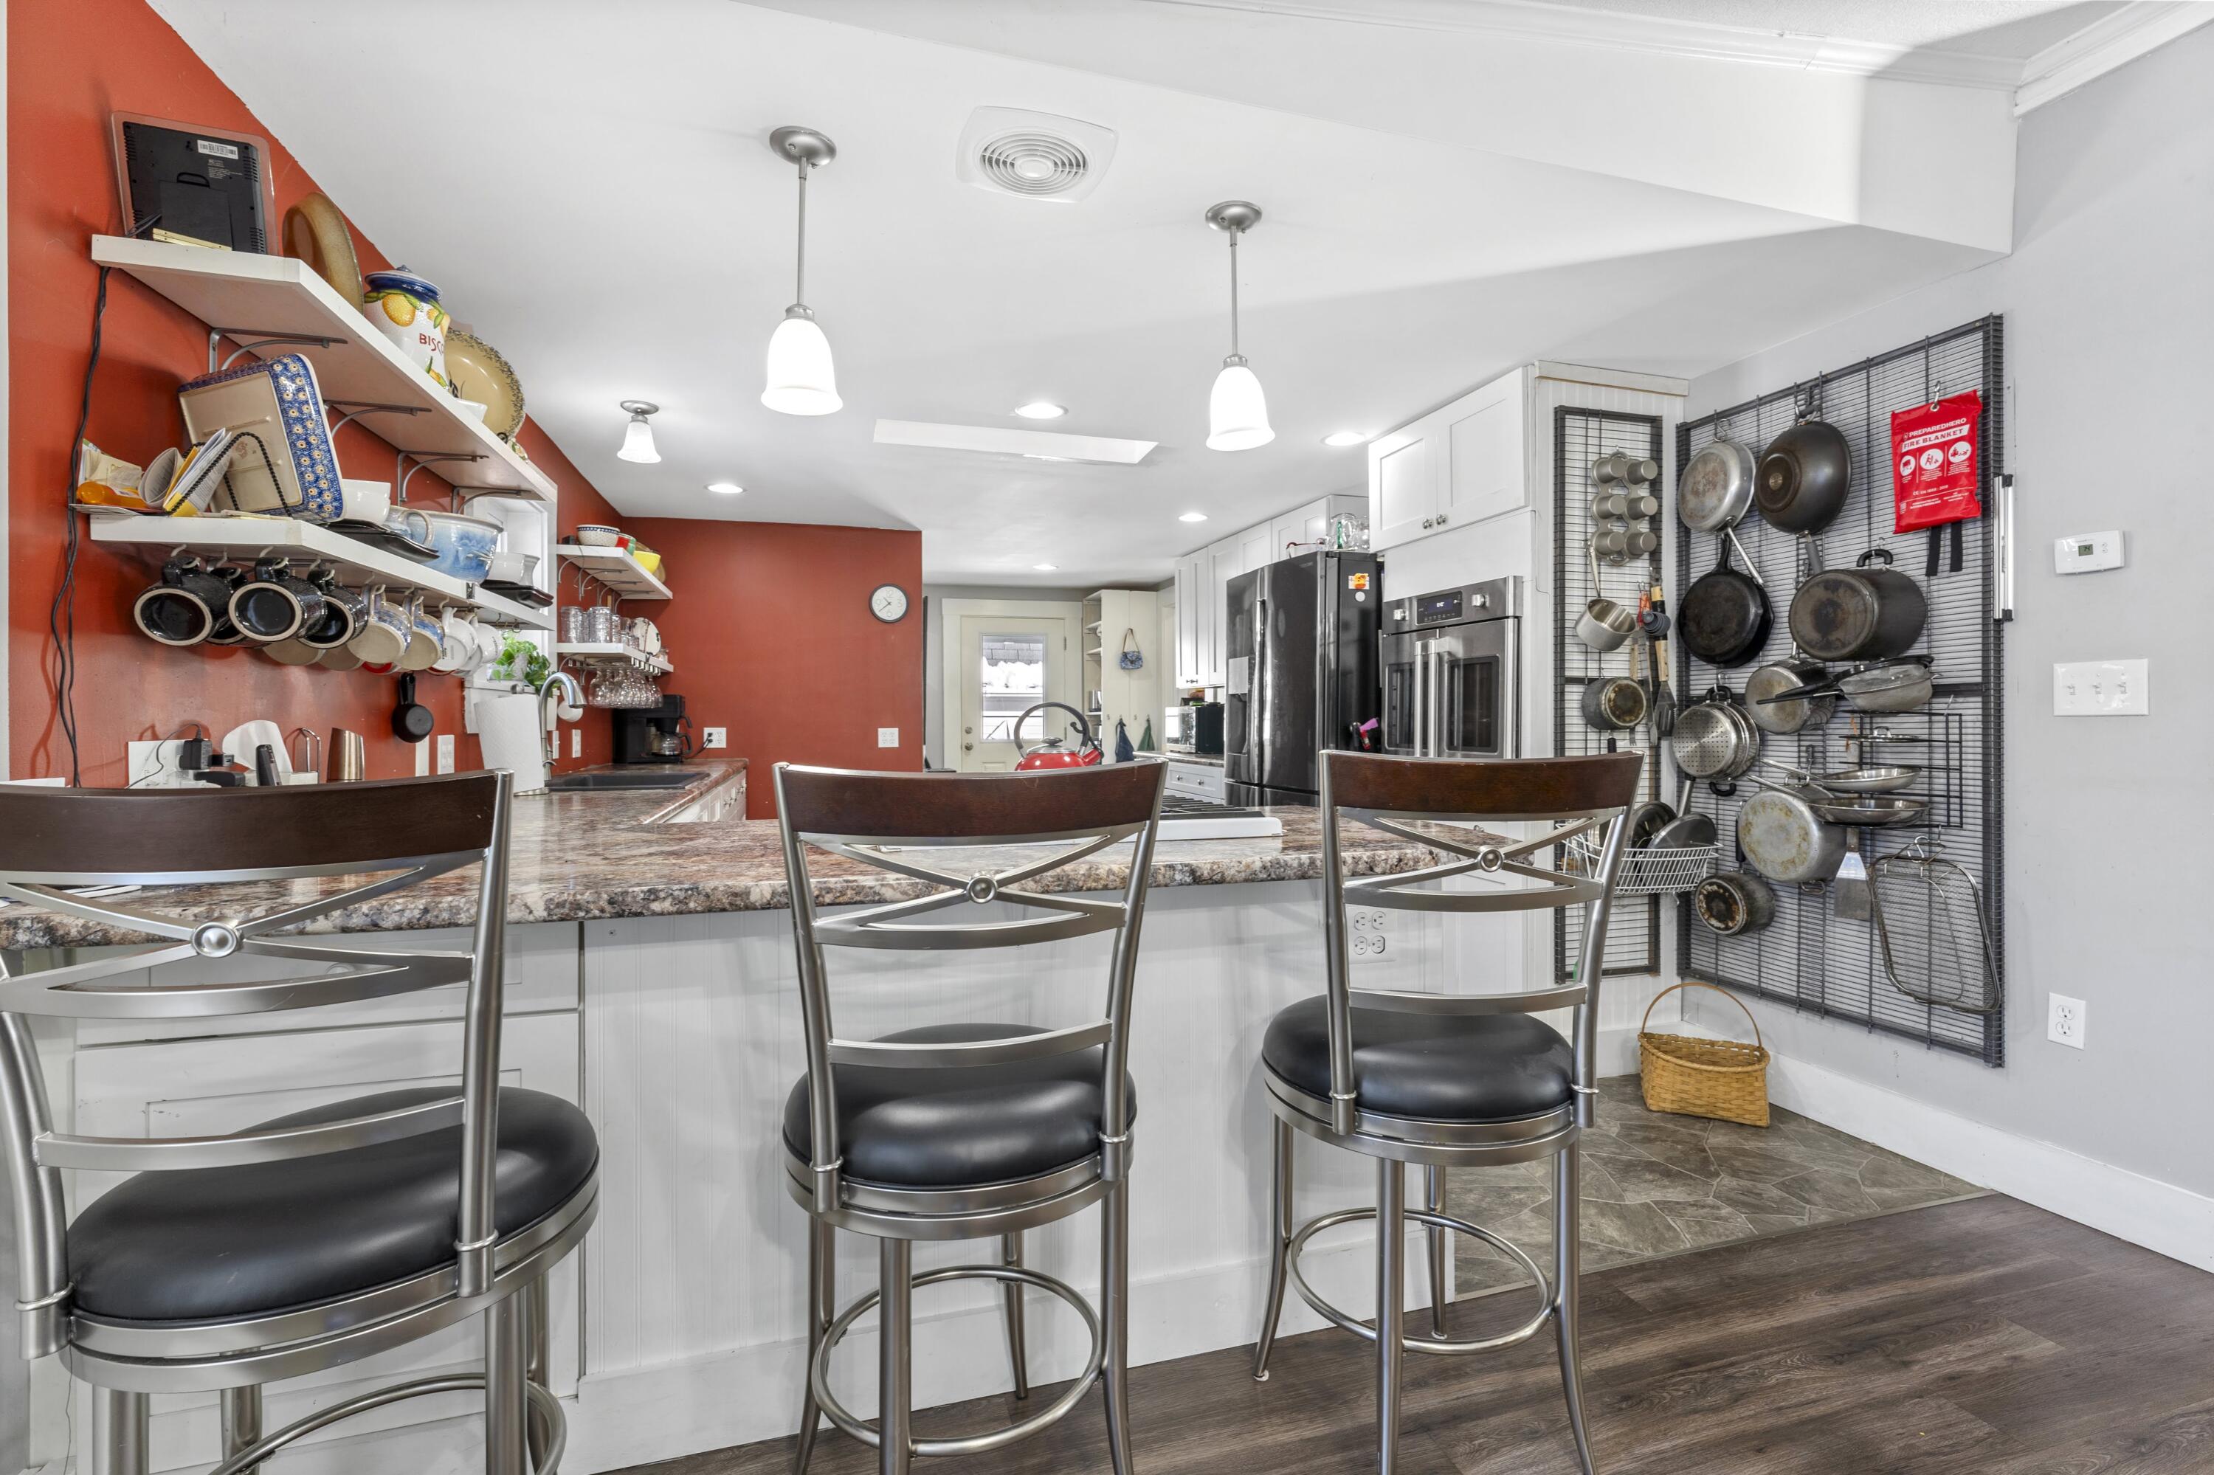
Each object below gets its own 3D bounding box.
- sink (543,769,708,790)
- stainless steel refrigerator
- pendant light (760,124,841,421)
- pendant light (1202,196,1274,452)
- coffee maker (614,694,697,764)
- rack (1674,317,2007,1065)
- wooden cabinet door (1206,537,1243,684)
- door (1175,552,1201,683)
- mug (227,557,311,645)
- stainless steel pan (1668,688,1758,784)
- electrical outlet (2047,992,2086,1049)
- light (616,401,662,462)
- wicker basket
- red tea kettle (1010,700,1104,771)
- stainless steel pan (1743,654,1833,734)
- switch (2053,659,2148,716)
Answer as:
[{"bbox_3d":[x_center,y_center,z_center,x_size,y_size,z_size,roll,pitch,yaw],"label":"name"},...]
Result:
[{"bbox_3d":[-1.712,0.248,3.459,0.510,0.210,0.860,0,1,-16],"label":"sink"},{"bbox_3d":[1.080,0.165,4.480,0.835,1.830,0.900,0,1,-16],"label":"stainless steel refrigerator"},{"bbox_3d":[-0.594,-0.903,1.923,0.157,0.508,0.157,0,1,-17],"label":"pendant light"},{"bbox_3d":[0.291,-0.910,2.194,0.157,0.504,0.157,0,1,0],"label":"pendant light"},{"bbox_3d":[-2.399,-0.037,5.219,0.354,0.358,0.180,0,1,-17],"label":"coffee maker"},{"bbox_3d":[2.001,-0.110,2.784,0.055,1.780,0.900,0,1,-16],"label":"rack"},{"bbox_3d":[0.725,-0.762,6.112,0.020,0.874,0.455,0,1,-17],"label":"wooden cabinet door"},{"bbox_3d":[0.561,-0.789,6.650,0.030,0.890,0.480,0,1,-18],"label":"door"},{"bbox_3d":[-1.280,-0.212,1.524,0.090,0.122,0.100,0,10,-17],"label":"mug"},{"bbox_3d":[1.855,0.015,3.008,0.090,0.255,0.230,0,1,-16],"label":"stainless steel pan"},{"bbox_3d":[2.224,0.657,2.281,0.009,0.114,0.070,0,1,-17],"label":"electrical outlet"},{"bbox_3d":[-1.645,-1.064,3.473,0.160,0.197,0.160,0,1,-16],"label":"light"},{"bbox_3d":[1.777,0.926,2.929,0.335,0.360,0.265,0,1,25],"label":"wicker basket"},{"bbox_3d":[-0.107,0.034,2.151,0.212,0.223,0.190,0,1,-18],"label":"red tea kettle"},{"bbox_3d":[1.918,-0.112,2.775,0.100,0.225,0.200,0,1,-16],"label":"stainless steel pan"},{"bbox_3d":[2.237,-0.109,2.220,0.012,0.122,0.170,0,1,-17],"label":"switch"}]

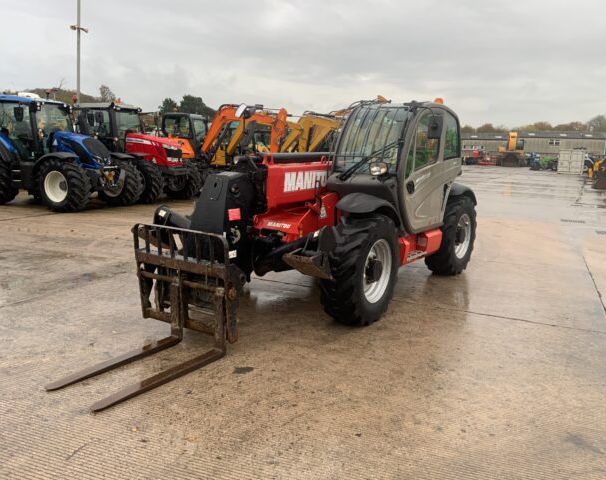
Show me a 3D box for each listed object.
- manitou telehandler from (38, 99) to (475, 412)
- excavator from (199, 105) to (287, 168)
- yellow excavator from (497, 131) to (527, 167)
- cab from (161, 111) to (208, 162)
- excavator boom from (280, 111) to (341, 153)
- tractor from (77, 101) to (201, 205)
[{"bbox_3d":[0.087,-0.474,6.311,2.300,2.470,6.690,7,12,33],"label":"manitou telehandler"},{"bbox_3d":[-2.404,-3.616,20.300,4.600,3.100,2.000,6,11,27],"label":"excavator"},{"bbox_3d":[22.125,-9.636,56.178,3.200,3.900,7.200,5,10,19],"label":"yellow excavator"},{"bbox_3d":[-4.420,-3.860,20.000,1.400,1.800,1.150,7,11,27],"label":"cab"},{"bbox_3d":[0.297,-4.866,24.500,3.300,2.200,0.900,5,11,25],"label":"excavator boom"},{"bbox_3d":[-5.857,-2.880,18.098,4.600,3.050,2.300,6,11,26],"label":"tractor"}]

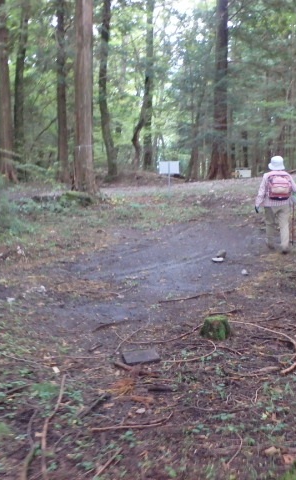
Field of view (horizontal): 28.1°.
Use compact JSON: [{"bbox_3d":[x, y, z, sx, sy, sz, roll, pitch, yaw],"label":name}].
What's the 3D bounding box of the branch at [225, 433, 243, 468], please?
[{"bbox_3d":[0.445,1.034,2.962,0.046,0.025,0.354,1,6,16],"label":"branch"}]

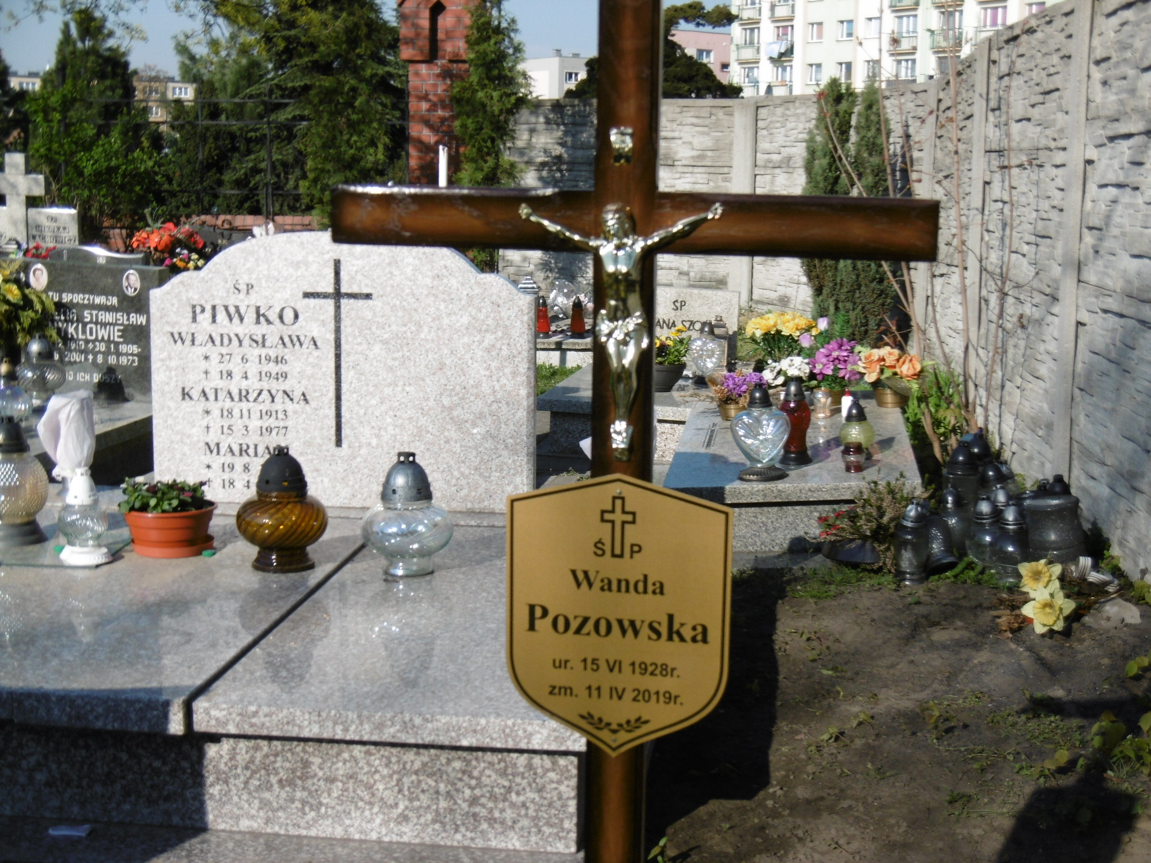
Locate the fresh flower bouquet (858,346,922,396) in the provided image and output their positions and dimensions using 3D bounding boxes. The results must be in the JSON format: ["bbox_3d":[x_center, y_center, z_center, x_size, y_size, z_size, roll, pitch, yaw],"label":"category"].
[{"bbox_3d":[1.223,-0.236,7.643,0.249,0.199,0.210,1,8,7],"label":"fresh flower bouquet"}]

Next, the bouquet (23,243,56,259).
[{"bbox_3d":[-2.873,-0.955,10.500,0.178,0.107,0.170,2,8,10],"label":"bouquet"}]

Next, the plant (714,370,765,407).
[{"bbox_3d":[0.569,-0.151,6.800,0.175,0.130,0.160,1,8,0],"label":"plant"}]

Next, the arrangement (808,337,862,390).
[{"bbox_3d":[1.023,-0.268,7.739,0.213,0.209,0.200,1,8,7],"label":"arrangement"}]

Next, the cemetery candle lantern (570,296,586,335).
[{"bbox_3d":[0.016,-0.653,11.034,0.086,0.215,0.086,1,8,0],"label":"cemetery candle lantern"}]

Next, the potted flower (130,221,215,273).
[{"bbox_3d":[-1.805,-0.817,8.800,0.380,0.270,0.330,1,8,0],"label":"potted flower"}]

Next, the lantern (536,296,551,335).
[{"bbox_3d":[-0.179,-0.653,11.034,0.086,0.215,0.086,0,8,-1],"label":"lantern"}]

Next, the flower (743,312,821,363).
[{"bbox_3d":[0.754,-0.319,7.200,0.280,0.260,0.260,1,8,0],"label":"flower"}]

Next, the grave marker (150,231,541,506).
[{"bbox_3d":[-0.568,-0.152,4.779,0.955,0.669,0.080,2,8,10],"label":"grave marker"}]

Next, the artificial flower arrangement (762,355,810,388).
[{"bbox_3d":[0.751,-0.204,7.020,0.180,0.150,0.170,1,8,0],"label":"artificial flower arrangement"}]

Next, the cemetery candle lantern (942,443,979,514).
[{"bbox_3d":[1.257,0.199,6.394,0.118,0.320,0.118,1,8,7],"label":"cemetery candle lantern"}]

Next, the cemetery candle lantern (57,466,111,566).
[{"bbox_3d":[-1.145,0.189,4.573,0.125,0.225,0.125,1,8,0],"label":"cemetery candle lantern"}]

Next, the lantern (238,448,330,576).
[{"bbox_3d":[-0.649,0.167,4.339,0.206,0.275,0.206,2,8,10],"label":"lantern"}]

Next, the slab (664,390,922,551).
[{"bbox_3d":[0.793,0.120,7.109,0.816,0.266,1.781,1,8,7],"label":"slab"}]

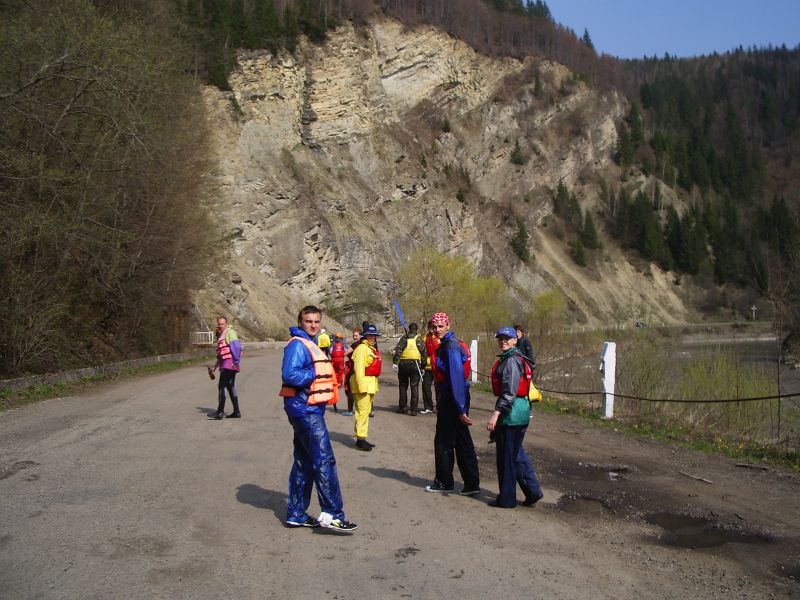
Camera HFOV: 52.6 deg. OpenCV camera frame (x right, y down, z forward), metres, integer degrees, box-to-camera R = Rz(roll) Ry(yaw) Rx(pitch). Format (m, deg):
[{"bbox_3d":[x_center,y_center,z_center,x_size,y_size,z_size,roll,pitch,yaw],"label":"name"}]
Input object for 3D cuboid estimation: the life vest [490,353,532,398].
[{"bbox_3d":[1.023,0.688,7.420,0.320,0.420,0.380,-1,-2,13],"label":"life vest"}]

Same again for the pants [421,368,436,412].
[{"bbox_3d":[0.545,1.672,15.200,0.340,0.870,0.350,0,-2,-16],"label":"pants"}]

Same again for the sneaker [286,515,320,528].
[{"bbox_3d":[-0.773,1.795,6.550,0.295,0.115,0.108,6,0,18],"label":"sneaker"}]

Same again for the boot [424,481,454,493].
[{"bbox_3d":[0.389,1.851,8.020,0.295,0.110,0.105,0,-2,10],"label":"boot"}]

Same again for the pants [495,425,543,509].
[{"bbox_3d":[1.082,1.509,7.420,0.440,0.830,0.370,-1,-2,13],"label":"pants"}]

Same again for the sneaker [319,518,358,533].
[{"bbox_3d":[-0.469,1.744,6.270,0.295,0.115,0.108,9,0,16],"label":"sneaker"}]

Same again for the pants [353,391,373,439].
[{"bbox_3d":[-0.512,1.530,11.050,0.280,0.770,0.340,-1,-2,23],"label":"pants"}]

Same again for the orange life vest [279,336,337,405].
[{"bbox_3d":[-0.752,0.575,6.600,0.310,0.560,0.420,-1,-2,38],"label":"orange life vest"}]

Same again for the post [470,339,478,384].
[{"bbox_3d":[2.192,1.802,23.700,0.200,1.250,0.200,0,-2,-8],"label":"post"}]

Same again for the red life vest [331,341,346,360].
[{"bbox_3d":[-1.707,1.411,22.600,0.390,0.480,0.280,0,-2,3],"label":"red life vest"}]

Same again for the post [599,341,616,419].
[{"bbox_3d":[3.588,1.383,13.900,0.220,1.290,0.200,0,-2,-8],"label":"post"}]

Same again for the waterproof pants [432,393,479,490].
[{"bbox_3d":[0.556,1.392,8.100,0.450,1.020,0.380,0,-2,-12],"label":"waterproof pants"}]

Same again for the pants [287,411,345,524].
[{"bbox_3d":[-0.674,1.310,6.450,0.440,0.920,0.360,-1,-3,29],"label":"pants"}]

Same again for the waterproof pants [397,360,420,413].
[{"bbox_3d":[0.164,1.639,15.600,0.450,1.000,0.320,0,-2,-6],"label":"waterproof pants"}]

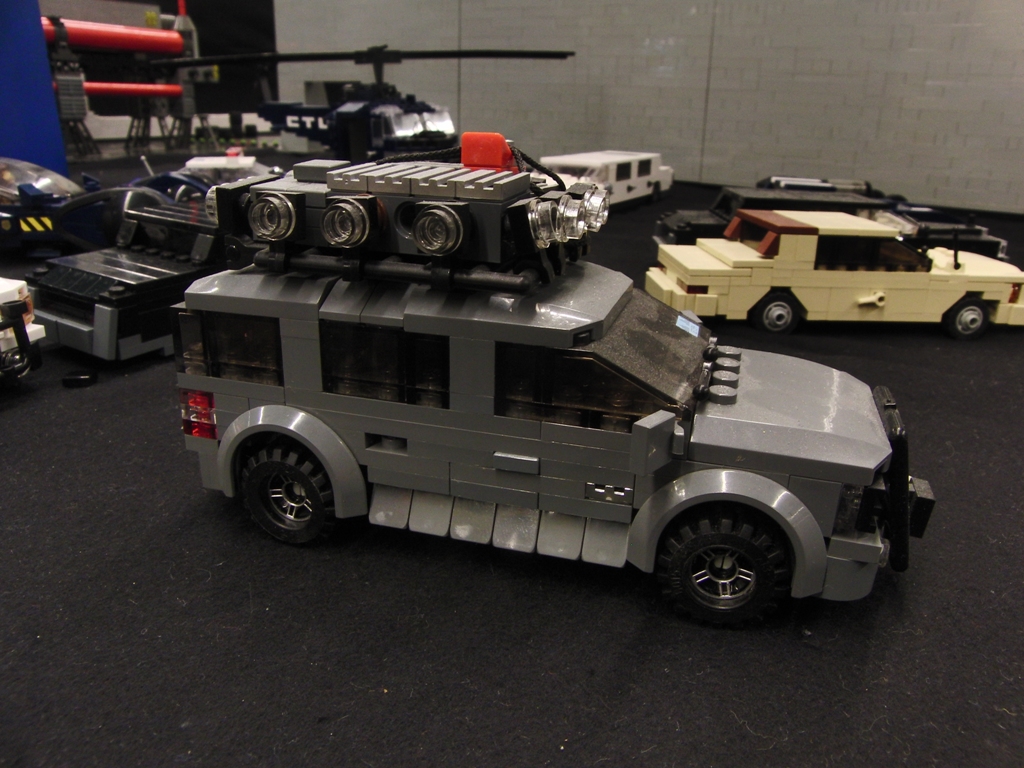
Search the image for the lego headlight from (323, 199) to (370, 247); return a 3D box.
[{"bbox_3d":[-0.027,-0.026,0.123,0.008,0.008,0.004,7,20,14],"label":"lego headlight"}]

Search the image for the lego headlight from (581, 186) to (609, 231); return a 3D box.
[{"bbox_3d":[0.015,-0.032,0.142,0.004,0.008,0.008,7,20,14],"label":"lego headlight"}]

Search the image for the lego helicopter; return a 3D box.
[{"bbox_3d":[-0.152,-0.212,0.642,0.279,0.134,0.310,20,26,41],"label":"lego helicopter"}]

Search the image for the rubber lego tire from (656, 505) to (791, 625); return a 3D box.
[{"bbox_3d":[0.035,0.029,0.128,0.021,0.021,0.012,7,20,14],"label":"rubber lego tire"}]

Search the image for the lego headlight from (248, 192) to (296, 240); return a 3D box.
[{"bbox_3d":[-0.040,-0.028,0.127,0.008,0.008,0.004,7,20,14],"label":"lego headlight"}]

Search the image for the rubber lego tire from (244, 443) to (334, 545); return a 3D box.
[{"bbox_3d":[-0.040,0.020,0.148,0.021,0.021,0.012,7,20,14],"label":"rubber lego tire"}]

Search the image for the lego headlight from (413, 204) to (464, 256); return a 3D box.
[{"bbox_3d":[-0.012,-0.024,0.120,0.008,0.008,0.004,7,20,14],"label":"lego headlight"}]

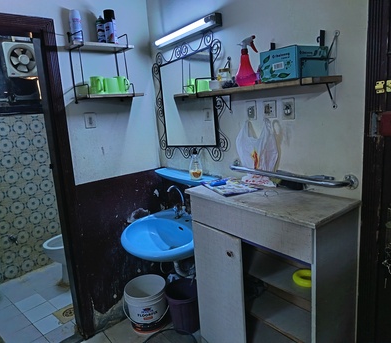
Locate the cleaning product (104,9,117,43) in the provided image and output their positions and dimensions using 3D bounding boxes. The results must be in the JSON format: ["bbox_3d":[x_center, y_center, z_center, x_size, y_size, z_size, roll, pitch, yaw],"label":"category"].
[{"bbox_3d":[-0.528,-0.890,1.992,0.067,0.211,0.067,-3,11,5],"label":"cleaning product"}]

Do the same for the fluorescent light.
[{"bbox_3d":[-0.071,-0.822,1.872,0.075,0.068,0.585,-12,14,-38],"label":"fluorescent light"}]

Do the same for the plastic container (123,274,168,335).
[{"bbox_3d":[-0.357,0.984,2.333,0.310,0.305,0.310,-6,11,-11],"label":"plastic container"}]

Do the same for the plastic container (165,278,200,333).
[{"bbox_3d":[-0.057,0.946,2.216,0.280,0.284,0.280,-4,11,-3],"label":"plastic container"}]

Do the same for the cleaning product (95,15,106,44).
[{"bbox_3d":[-0.567,-0.854,1.923,0.058,0.166,0.058,-6,11,-14],"label":"cleaning product"}]

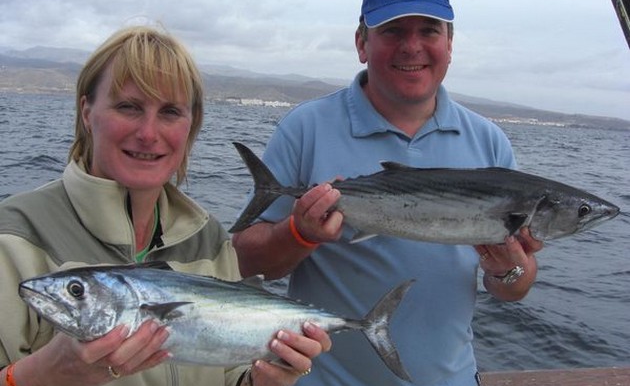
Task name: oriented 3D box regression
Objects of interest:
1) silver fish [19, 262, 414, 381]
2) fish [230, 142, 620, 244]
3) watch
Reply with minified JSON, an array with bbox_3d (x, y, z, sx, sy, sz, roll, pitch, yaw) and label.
[{"bbox_3d":[-0.076,0.132,0.755,0.460,0.121,0.068,11,0,-26],"label":"silver fish"},{"bbox_3d":[0.152,0.009,0.986,0.552,0.135,0.080,3,5,3],"label":"fish"},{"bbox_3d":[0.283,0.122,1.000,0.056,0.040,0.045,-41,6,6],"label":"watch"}]

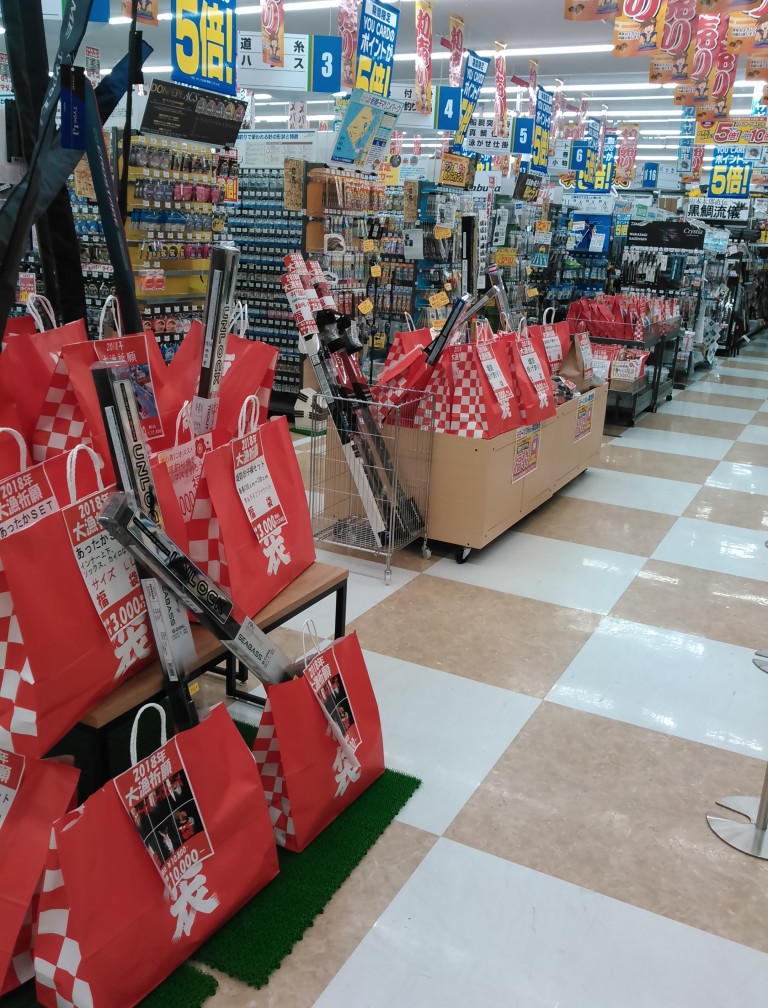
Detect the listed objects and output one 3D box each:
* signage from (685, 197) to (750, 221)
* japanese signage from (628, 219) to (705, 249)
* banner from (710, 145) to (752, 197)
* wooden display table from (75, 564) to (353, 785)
[{"bbox_3d":[5.436,-4.786,14.398,0.940,0.350,0.040,11,18,26],"label":"signage"},{"bbox_3d":[3.910,-3.742,12.294,1.020,0.345,0.040,11,18,26],"label":"japanese signage"},{"bbox_3d":[6.141,-5.941,15.691,0.650,1.050,0.020,11,18,26],"label":"banner"},{"bbox_3d":[-0.571,0.559,2.519,0.450,0.555,1.050,11,18,26],"label":"wooden display table"}]

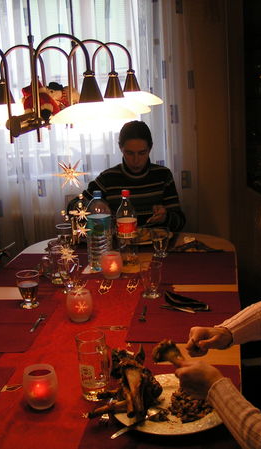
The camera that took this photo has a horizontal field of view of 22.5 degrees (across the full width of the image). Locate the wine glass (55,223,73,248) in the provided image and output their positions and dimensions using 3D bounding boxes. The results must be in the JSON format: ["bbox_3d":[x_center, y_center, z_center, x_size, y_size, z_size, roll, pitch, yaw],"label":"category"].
[{"bbox_3d":[-0.292,0.067,2.875,0.077,0.116,0.077,-1,13,9],"label":"wine glass"}]

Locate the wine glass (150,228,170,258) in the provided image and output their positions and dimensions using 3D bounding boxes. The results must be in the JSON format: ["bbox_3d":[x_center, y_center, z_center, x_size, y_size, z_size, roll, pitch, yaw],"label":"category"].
[{"bbox_3d":[0.128,0.076,2.728,0.077,0.116,0.077,-1,13,9],"label":"wine glass"}]

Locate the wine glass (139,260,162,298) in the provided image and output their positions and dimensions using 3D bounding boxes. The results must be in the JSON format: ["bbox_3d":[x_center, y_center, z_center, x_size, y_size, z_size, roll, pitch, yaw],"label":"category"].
[{"bbox_3d":[0.077,0.206,2.422,0.081,0.120,0.081,-1,14,8],"label":"wine glass"}]

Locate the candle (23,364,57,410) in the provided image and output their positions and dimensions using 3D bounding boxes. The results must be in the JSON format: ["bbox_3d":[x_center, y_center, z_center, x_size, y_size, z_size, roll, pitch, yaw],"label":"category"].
[{"bbox_3d":[-0.217,0.386,1.562,0.080,0.090,0.080,-1,13,9],"label":"candle"}]

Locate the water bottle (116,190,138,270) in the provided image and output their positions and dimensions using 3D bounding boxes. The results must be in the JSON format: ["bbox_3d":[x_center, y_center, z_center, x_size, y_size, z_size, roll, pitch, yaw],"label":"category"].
[{"bbox_3d":[-0.008,0.025,2.560,0.080,0.308,0.080,-1,13,9],"label":"water bottle"}]

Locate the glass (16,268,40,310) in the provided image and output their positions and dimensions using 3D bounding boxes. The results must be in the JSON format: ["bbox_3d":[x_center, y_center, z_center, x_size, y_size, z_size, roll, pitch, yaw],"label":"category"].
[{"bbox_3d":[-0.371,0.239,2.381,0.083,0.120,0.083,-1,14,8],"label":"glass"}]

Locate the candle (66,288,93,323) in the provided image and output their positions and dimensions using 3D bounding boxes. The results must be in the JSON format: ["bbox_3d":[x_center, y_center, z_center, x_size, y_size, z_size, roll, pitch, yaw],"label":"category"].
[{"bbox_3d":[-0.162,0.258,2.089,0.081,0.090,0.081,-1,13,9],"label":"candle"}]

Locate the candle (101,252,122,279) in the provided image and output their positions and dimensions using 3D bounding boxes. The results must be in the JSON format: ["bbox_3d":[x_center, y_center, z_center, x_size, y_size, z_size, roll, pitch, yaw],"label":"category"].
[{"bbox_3d":[-0.077,0.167,2.671,0.088,0.095,0.088,-1,14,8],"label":"candle"}]

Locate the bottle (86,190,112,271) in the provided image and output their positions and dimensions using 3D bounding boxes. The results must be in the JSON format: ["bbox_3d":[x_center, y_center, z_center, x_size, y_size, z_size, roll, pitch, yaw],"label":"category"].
[{"bbox_3d":[-0.130,0.030,2.762,0.097,0.325,0.097,-1,14,8],"label":"bottle"}]

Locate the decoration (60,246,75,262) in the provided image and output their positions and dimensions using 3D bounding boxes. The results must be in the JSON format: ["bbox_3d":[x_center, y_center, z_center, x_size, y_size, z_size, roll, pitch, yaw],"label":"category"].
[{"bbox_3d":[-0.241,0.115,2.520,0.060,0.060,0.050,-1,14,8],"label":"decoration"}]

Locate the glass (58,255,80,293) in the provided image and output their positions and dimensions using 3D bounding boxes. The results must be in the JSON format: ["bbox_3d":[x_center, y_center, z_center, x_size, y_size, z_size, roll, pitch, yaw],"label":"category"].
[{"bbox_3d":[-0.222,0.181,2.376,0.077,0.116,0.077,-1,13,9],"label":"glass"}]

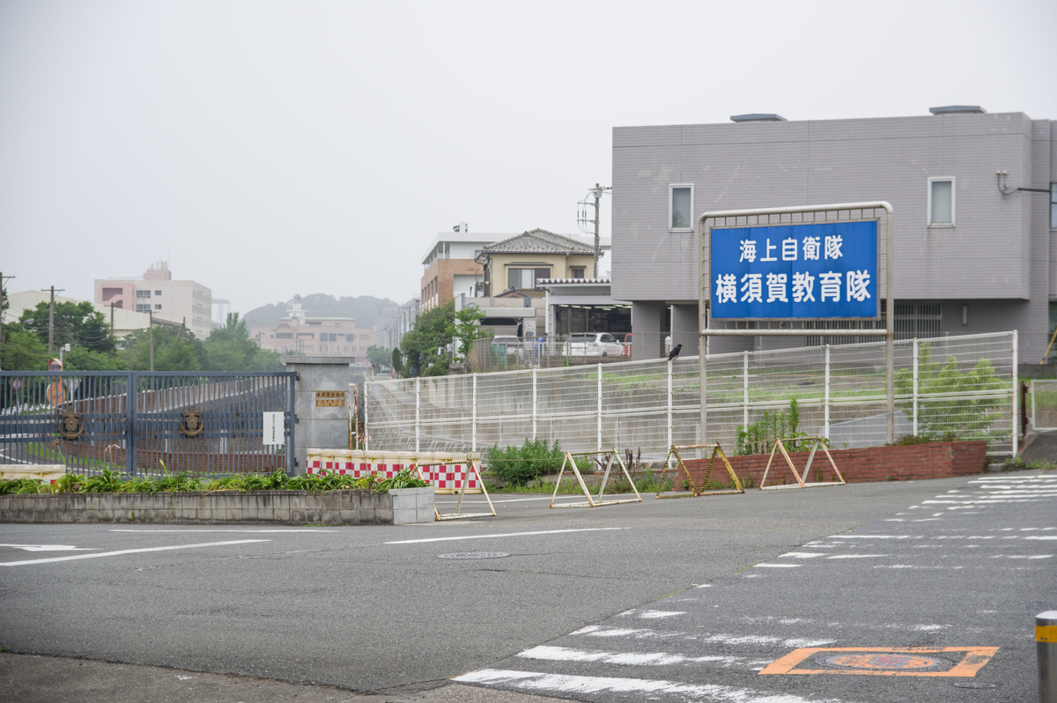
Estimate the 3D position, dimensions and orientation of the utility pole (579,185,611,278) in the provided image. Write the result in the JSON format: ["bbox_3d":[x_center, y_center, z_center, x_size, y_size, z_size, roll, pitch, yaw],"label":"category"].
[{"bbox_3d":[4.050,-4.950,135.000,2.000,10.500,0.800,0,0,0],"label":"utility pole"}]

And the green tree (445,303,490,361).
[{"bbox_3d":[-2.699,-0.796,97.000,2.000,2.650,1.900,0,0,0],"label":"green tree"}]

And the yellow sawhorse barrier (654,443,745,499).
[{"bbox_3d":[2.660,1.850,34.400,0.970,0.820,0.950,0,0,-37],"label":"yellow sawhorse barrier"}]

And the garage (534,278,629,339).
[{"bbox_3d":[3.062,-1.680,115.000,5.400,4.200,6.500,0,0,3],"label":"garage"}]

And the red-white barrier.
[{"bbox_3d":[-2.720,2.360,42.900,3.650,0.800,0.550,0,0,24],"label":"red-white barrier"}]

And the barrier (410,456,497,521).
[{"bbox_3d":[-1.183,2.037,32.300,0.800,0.830,1.250,-1,1,42],"label":"barrier"}]

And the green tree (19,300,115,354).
[{"bbox_3d":[-36.700,-0.200,175.000,7.200,7.200,6.200,0,0,0],"label":"green tree"}]

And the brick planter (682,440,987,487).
[{"bbox_3d":[4.820,1.890,35.830,0.850,0.580,6.100,0,-5,-38],"label":"brick planter"}]

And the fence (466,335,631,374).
[{"bbox_3d":[0.395,0.079,79.000,1.300,1.300,17.000,0,0,-15],"label":"fence"}]

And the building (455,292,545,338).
[{"bbox_3d":[-1.430,-1.290,117.000,4.900,3.500,6.500,0,0,-4],"label":"building"}]

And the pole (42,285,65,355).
[{"bbox_3d":[-33.400,-0.800,155.000,1.650,7.600,0.350,0,0,-6],"label":"pole"}]

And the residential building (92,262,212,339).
[{"bbox_3d":[-91.000,-8.850,541.000,24.000,22.500,78.000,0,0,-5],"label":"residential building"}]

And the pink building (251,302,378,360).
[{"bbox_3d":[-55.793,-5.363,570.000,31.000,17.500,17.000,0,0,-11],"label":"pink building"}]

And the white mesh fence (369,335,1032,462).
[{"bbox_3d":[1.980,1.130,41.070,0.100,2.050,18.100,0,-3,-38],"label":"white mesh fence"}]

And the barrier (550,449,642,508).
[{"bbox_3d":[1.022,1.944,33.600,0.800,0.830,1.250,-2,1,37],"label":"barrier"}]

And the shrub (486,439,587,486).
[{"bbox_3d":[0.144,2.042,40.000,1.800,0.870,1.200,0,0,0],"label":"shrub"}]

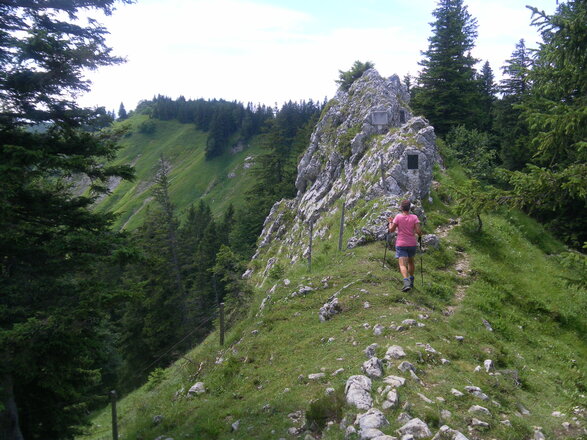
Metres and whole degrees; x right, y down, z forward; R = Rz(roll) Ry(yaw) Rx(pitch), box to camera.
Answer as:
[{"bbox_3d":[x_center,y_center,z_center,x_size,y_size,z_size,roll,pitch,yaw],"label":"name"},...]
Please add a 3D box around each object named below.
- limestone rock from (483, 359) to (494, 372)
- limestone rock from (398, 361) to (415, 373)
[{"bbox_3d":[2.094,1.565,6.350,0.105,0.120,0.110,0,3,0],"label":"limestone rock"},{"bbox_3d":[1.148,1.489,6.000,0.170,0.095,0.140,0,3,0],"label":"limestone rock"}]

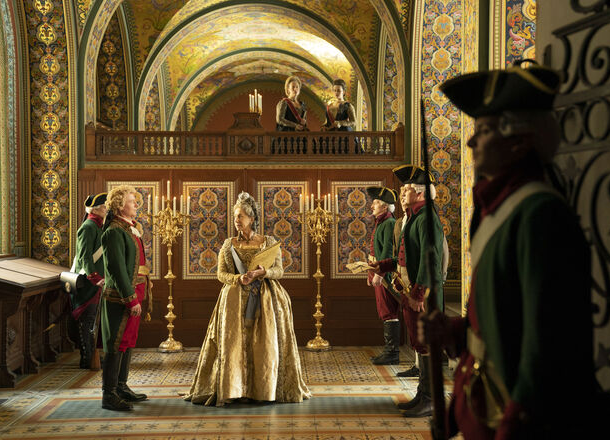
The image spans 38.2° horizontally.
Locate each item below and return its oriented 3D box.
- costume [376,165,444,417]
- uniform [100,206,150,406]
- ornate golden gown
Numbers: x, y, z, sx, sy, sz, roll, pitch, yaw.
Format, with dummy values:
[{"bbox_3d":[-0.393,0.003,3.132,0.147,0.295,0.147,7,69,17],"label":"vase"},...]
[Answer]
[{"bbox_3d":[0.840,0.550,7.080,0.500,1.940,0.520,0,0,-18],"label":"costume"},{"bbox_3d":[-1.485,0.710,7.260,0.430,1.620,0.530,0,0,-2],"label":"uniform"},{"bbox_3d":[-0.500,0.820,7.480,1.030,1.410,0.880,0,0,13],"label":"ornate golden gown"}]

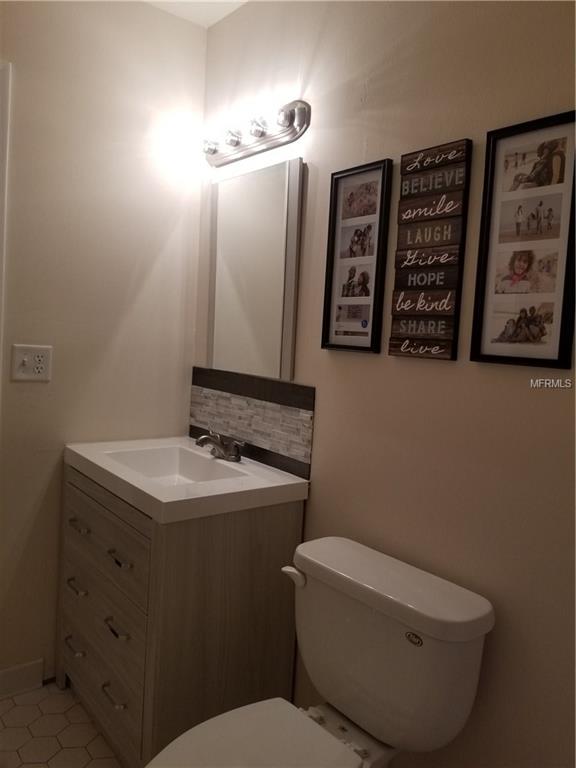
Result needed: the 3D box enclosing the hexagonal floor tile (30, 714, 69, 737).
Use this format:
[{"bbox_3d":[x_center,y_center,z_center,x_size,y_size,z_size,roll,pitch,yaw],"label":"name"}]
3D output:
[{"bbox_3d":[-0.766,1.103,1.854,0.109,0.009,0.123,-1,6,-39],"label":"hexagonal floor tile"}]

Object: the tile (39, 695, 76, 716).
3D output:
[{"bbox_3d":[-0.780,1.093,1.960,0.109,0.009,0.123,-1,6,-39],"label":"tile"}]

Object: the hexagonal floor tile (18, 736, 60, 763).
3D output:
[{"bbox_3d":[-0.752,1.113,1.748,0.109,0.009,0.123,-1,6,-39],"label":"hexagonal floor tile"}]

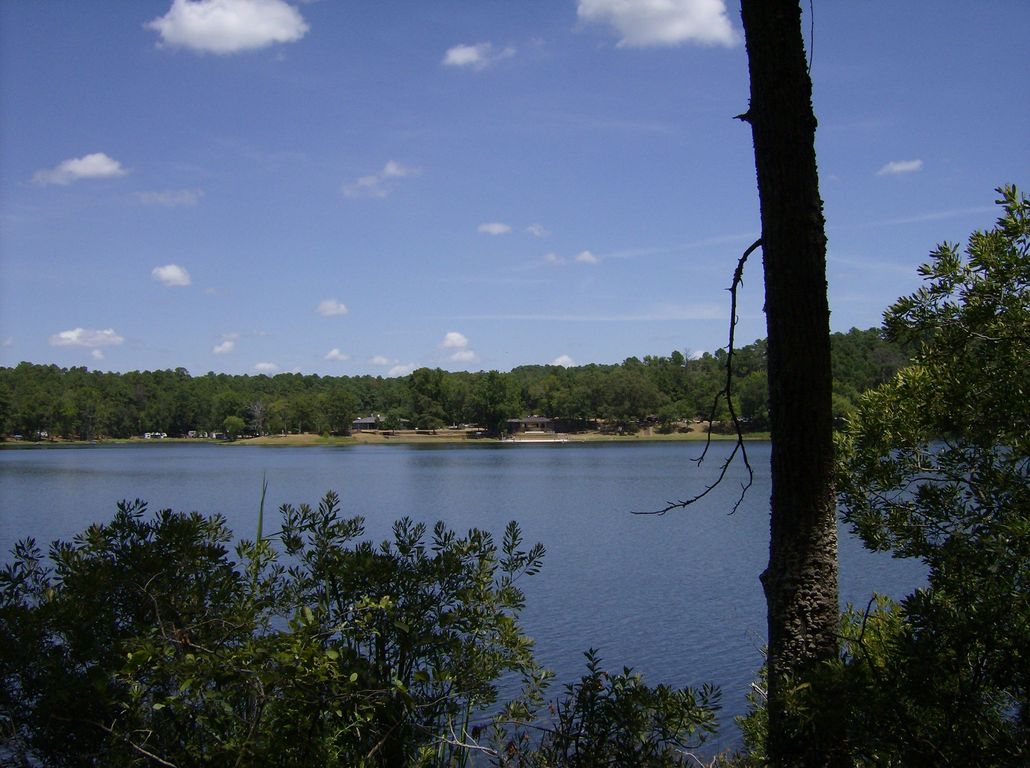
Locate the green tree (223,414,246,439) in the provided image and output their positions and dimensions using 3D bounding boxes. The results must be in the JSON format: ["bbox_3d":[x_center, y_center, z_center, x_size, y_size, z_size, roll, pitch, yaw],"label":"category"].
[{"bbox_3d":[-83.974,12.723,320.000,7.000,7.200,7.000,0,-3,0],"label":"green tree"}]

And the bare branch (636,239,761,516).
[{"bbox_3d":[0.927,-0.033,5.400,0.630,1.400,0.450,0,-3,0],"label":"bare branch"}]

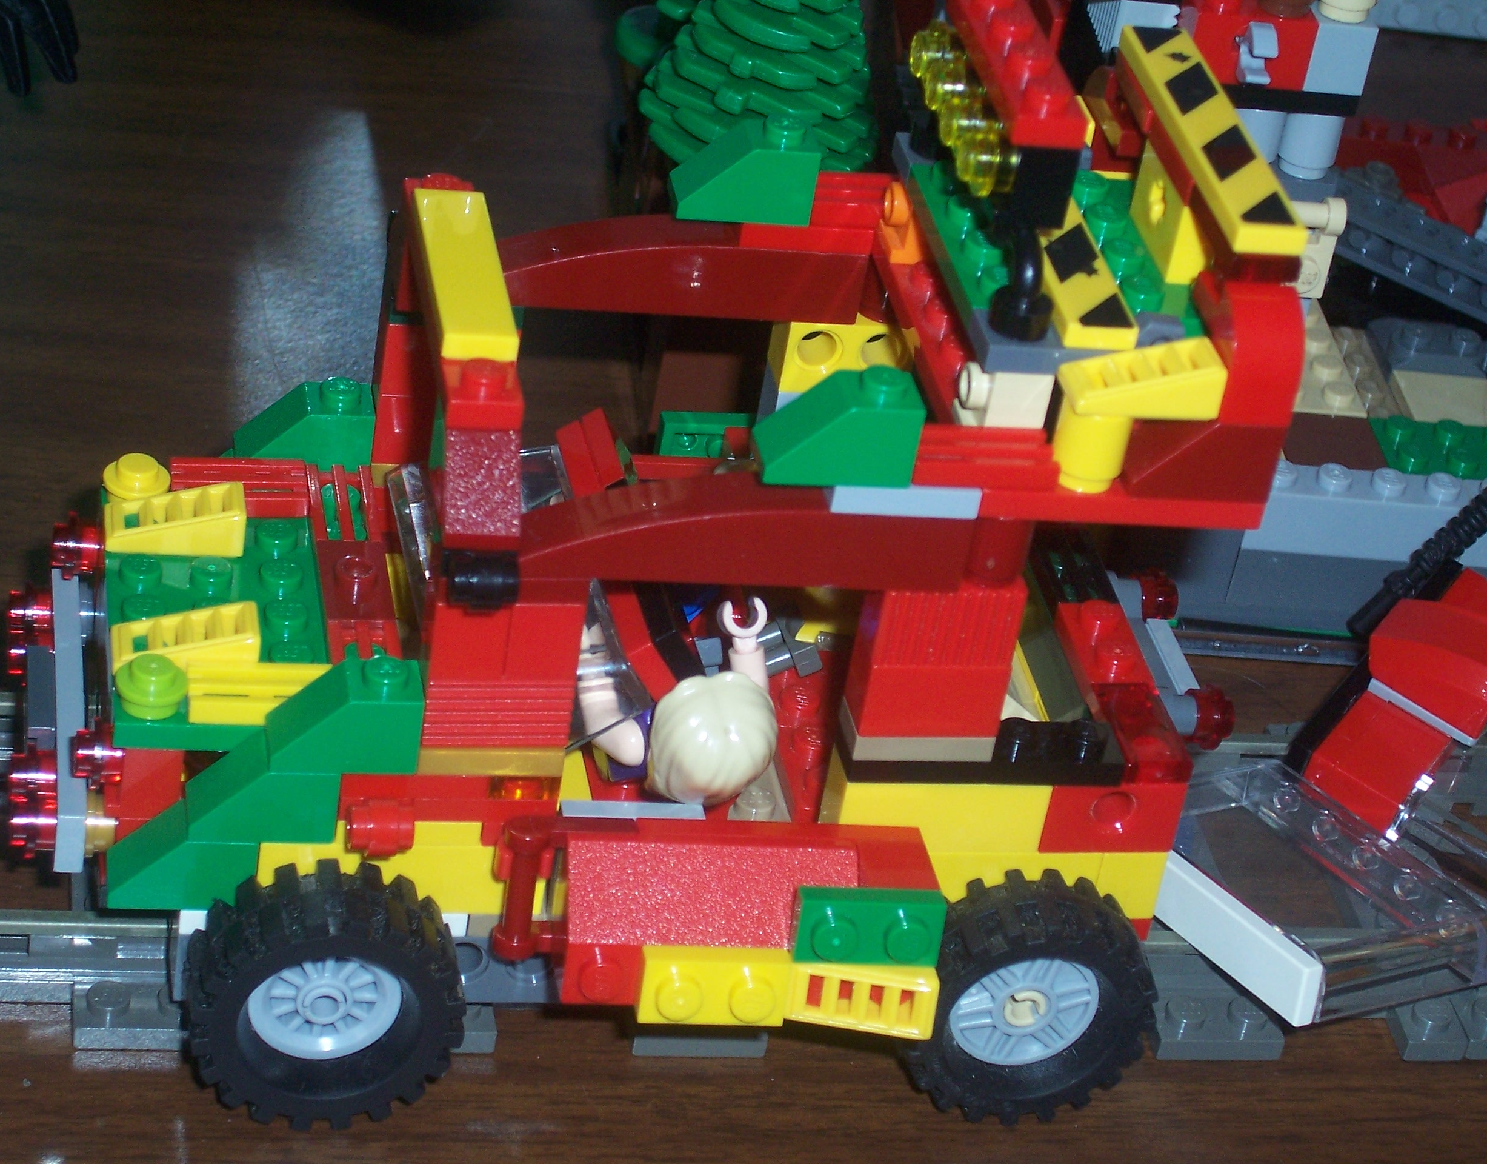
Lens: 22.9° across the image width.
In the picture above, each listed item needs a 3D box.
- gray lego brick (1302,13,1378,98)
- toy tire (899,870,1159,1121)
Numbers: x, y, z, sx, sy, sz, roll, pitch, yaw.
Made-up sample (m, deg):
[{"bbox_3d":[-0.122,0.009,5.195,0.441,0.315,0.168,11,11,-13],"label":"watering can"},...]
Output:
[{"bbox_3d":[0.077,-0.070,0.479,0.008,0.010,0.008,3,34,-11],"label":"gray lego brick"},{"bbox_3d":[0.032,0.048,0.422,0.030,0.030,0.013,0,39,-16],"label":"toy tire"}]

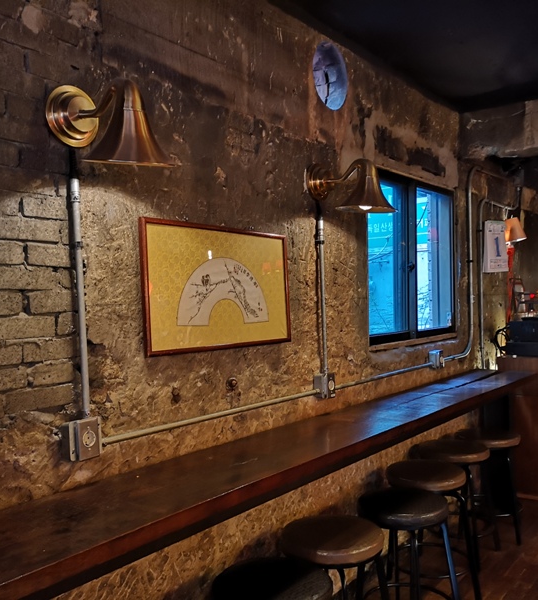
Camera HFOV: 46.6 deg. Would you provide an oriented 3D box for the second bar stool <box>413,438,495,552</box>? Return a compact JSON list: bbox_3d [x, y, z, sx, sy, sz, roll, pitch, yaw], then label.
[{"bbox_3d":[1.056,1.109,3.451,0.370,0.600,0.370,-1,0,38],"label":"second bar stool"}]

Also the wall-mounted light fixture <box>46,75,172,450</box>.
[{"bbox_3d":[-0.408,-0.059,1.651,0.380,1.020,0.250,-1,0,38],"label":"wall-mounted light fixture"}]

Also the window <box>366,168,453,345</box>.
[{"bbox_3d":[0.855,-0.244,3.654,0.100,0.930,1.240,-1,0,38],"label":"window"}]

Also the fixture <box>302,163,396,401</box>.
[{"bbox_3d":[0.358,-0.079,2.645,0.380,1.020,0.250,-1,0,38],"label":"fixture"}]

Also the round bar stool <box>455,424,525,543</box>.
[{"bbox_3d":[1.318,1.103,3.742,0.370,0.600,0.370,-1,0,0],"label":"round bar stool"}]

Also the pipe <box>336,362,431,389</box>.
[{"bbox_3d":[0.630,0.382,3.241,0.026,0.026,1.080,-1,0,38],"label":"pipe"}]

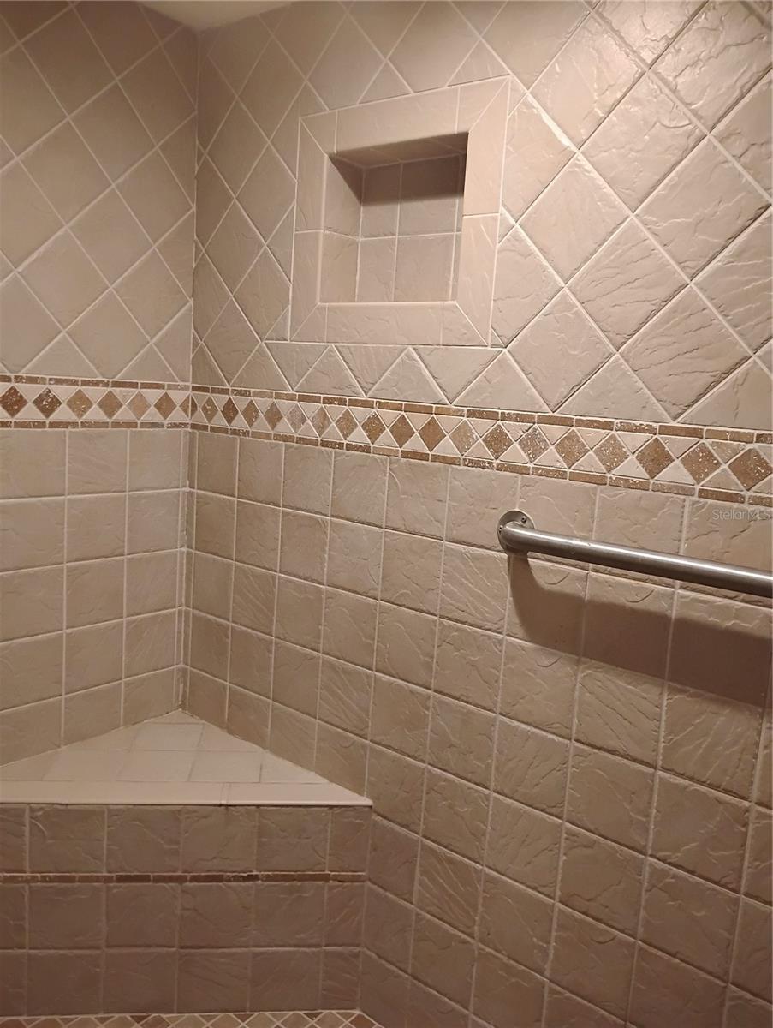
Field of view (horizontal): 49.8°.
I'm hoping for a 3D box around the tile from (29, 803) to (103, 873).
[{"bbox_3d":[-0.674,0.685,1.756,0.152,0.147,0.010,3,8,-7],"label":"tile"}]

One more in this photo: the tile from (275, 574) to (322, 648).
[{"bbox_3d":[-0.201,0.231,1.929,0.150,0.150,0.010,11,11,39],"label":"tile"}]

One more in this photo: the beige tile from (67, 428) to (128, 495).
[{"bbox_3d":[-0.674,-0.120,1.939,0.010,0.150,0.150,10,10,39],"label":"beige tile"}]

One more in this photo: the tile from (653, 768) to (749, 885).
[{"bbox_3d":[0.514,0.520,1.369,0.150,0.150,0.010,10,10,39],"label":"tile"}]

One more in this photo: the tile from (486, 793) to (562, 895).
[{"bbox_3d":[0.260,0.631,1.582,0.150,0.150,0.010,11,11,39],"label":"tile"}]

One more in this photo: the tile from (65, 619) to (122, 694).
[{"bbox_3d":[-0.700,0.339,1.987,0.012,0.151,0.151,11,11,39],"label":"tile"}]

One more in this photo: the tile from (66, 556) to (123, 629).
[{"bbox_3d":[-0.695,0.188,1.988,0.010,0.150,0.150,11,11,39],"label":"tile"}]

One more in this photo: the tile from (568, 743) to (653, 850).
[{"bbox_3d":[0.390,0.494,1.452,0.151,0.151,0.012,10,11,39],"label":"tile"}]

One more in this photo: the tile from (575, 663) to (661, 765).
[{"bbox_3d":[0.402,0.343,1.439,0.150,0.150,0.010,11,11,39],"label":"tile"}]

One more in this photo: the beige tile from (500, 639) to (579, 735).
[{"bbox_3d":[0.281,0.321,1.537,0.150,0.150,0.010,11,11,39],"label":"beige tile"}]

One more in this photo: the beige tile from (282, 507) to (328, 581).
[{"bbox_3d":[-0.185,0.075,1.894,0.151,0.151,0.012,10,11,39],"label":"beige tile"}]

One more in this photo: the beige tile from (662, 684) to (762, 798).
[{"bbox_3d":[0.523,0.365,1.341,0.150,0.150,0.010,11,11,39],"label":"beige tile"}]

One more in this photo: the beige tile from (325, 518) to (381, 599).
[{"bbox_3d":[-0.067,0.098,1.813,0.150,0.150,0.010,10,10,39],"label":"beige tile"}]

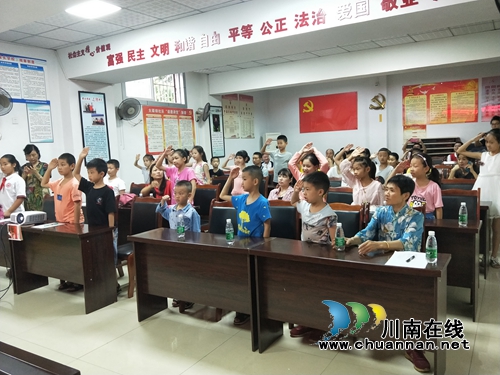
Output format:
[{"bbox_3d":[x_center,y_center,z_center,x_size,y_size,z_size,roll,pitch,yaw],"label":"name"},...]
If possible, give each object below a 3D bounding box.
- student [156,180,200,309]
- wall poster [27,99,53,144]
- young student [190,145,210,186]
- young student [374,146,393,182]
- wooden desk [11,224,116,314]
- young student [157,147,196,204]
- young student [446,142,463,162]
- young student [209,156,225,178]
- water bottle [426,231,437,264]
[{"bbox_3d":[-0.652,0.526,3.390,0.390,1.210,0.290,0,7,26],"label":"student"},{"bbox_3d":[-3.431,-1.054,5.906,0.020,0.640,0.379,1,7,29],"label":"wall poster"},{"bbox_3d":[-0.724,0.118,5.622,0.390,1.480,0.310,2,8,38],"label":"young student"},{"bbox_3d":[2.040,0.077,5.436,0.390,1.350,0.300,1,7,30],"label":"young student"},{"bbox_3d":[-1.919,0.763,3.678,1.171,0.754,0.372,1,7,29],"label":"wooden desk"},{"bbox_3d":[-0.886,0.238,4.668,0.440,1.490,0.330,2,8,38],"label":"young student"},{"bbox_3d":[3.805,-0.140,6.754,0.450,1.389,0.420,1,7,25],"label":"young student"},{"bbox_3d":[-0.589,0.090,6.751,0.370,1.250,0.290,0,6,22],"label":"young student"},{"bbox_3d":[1.034,0.336,2.054,0.061,0.183,0.061,1,6,30],"label":"water bottle"}]

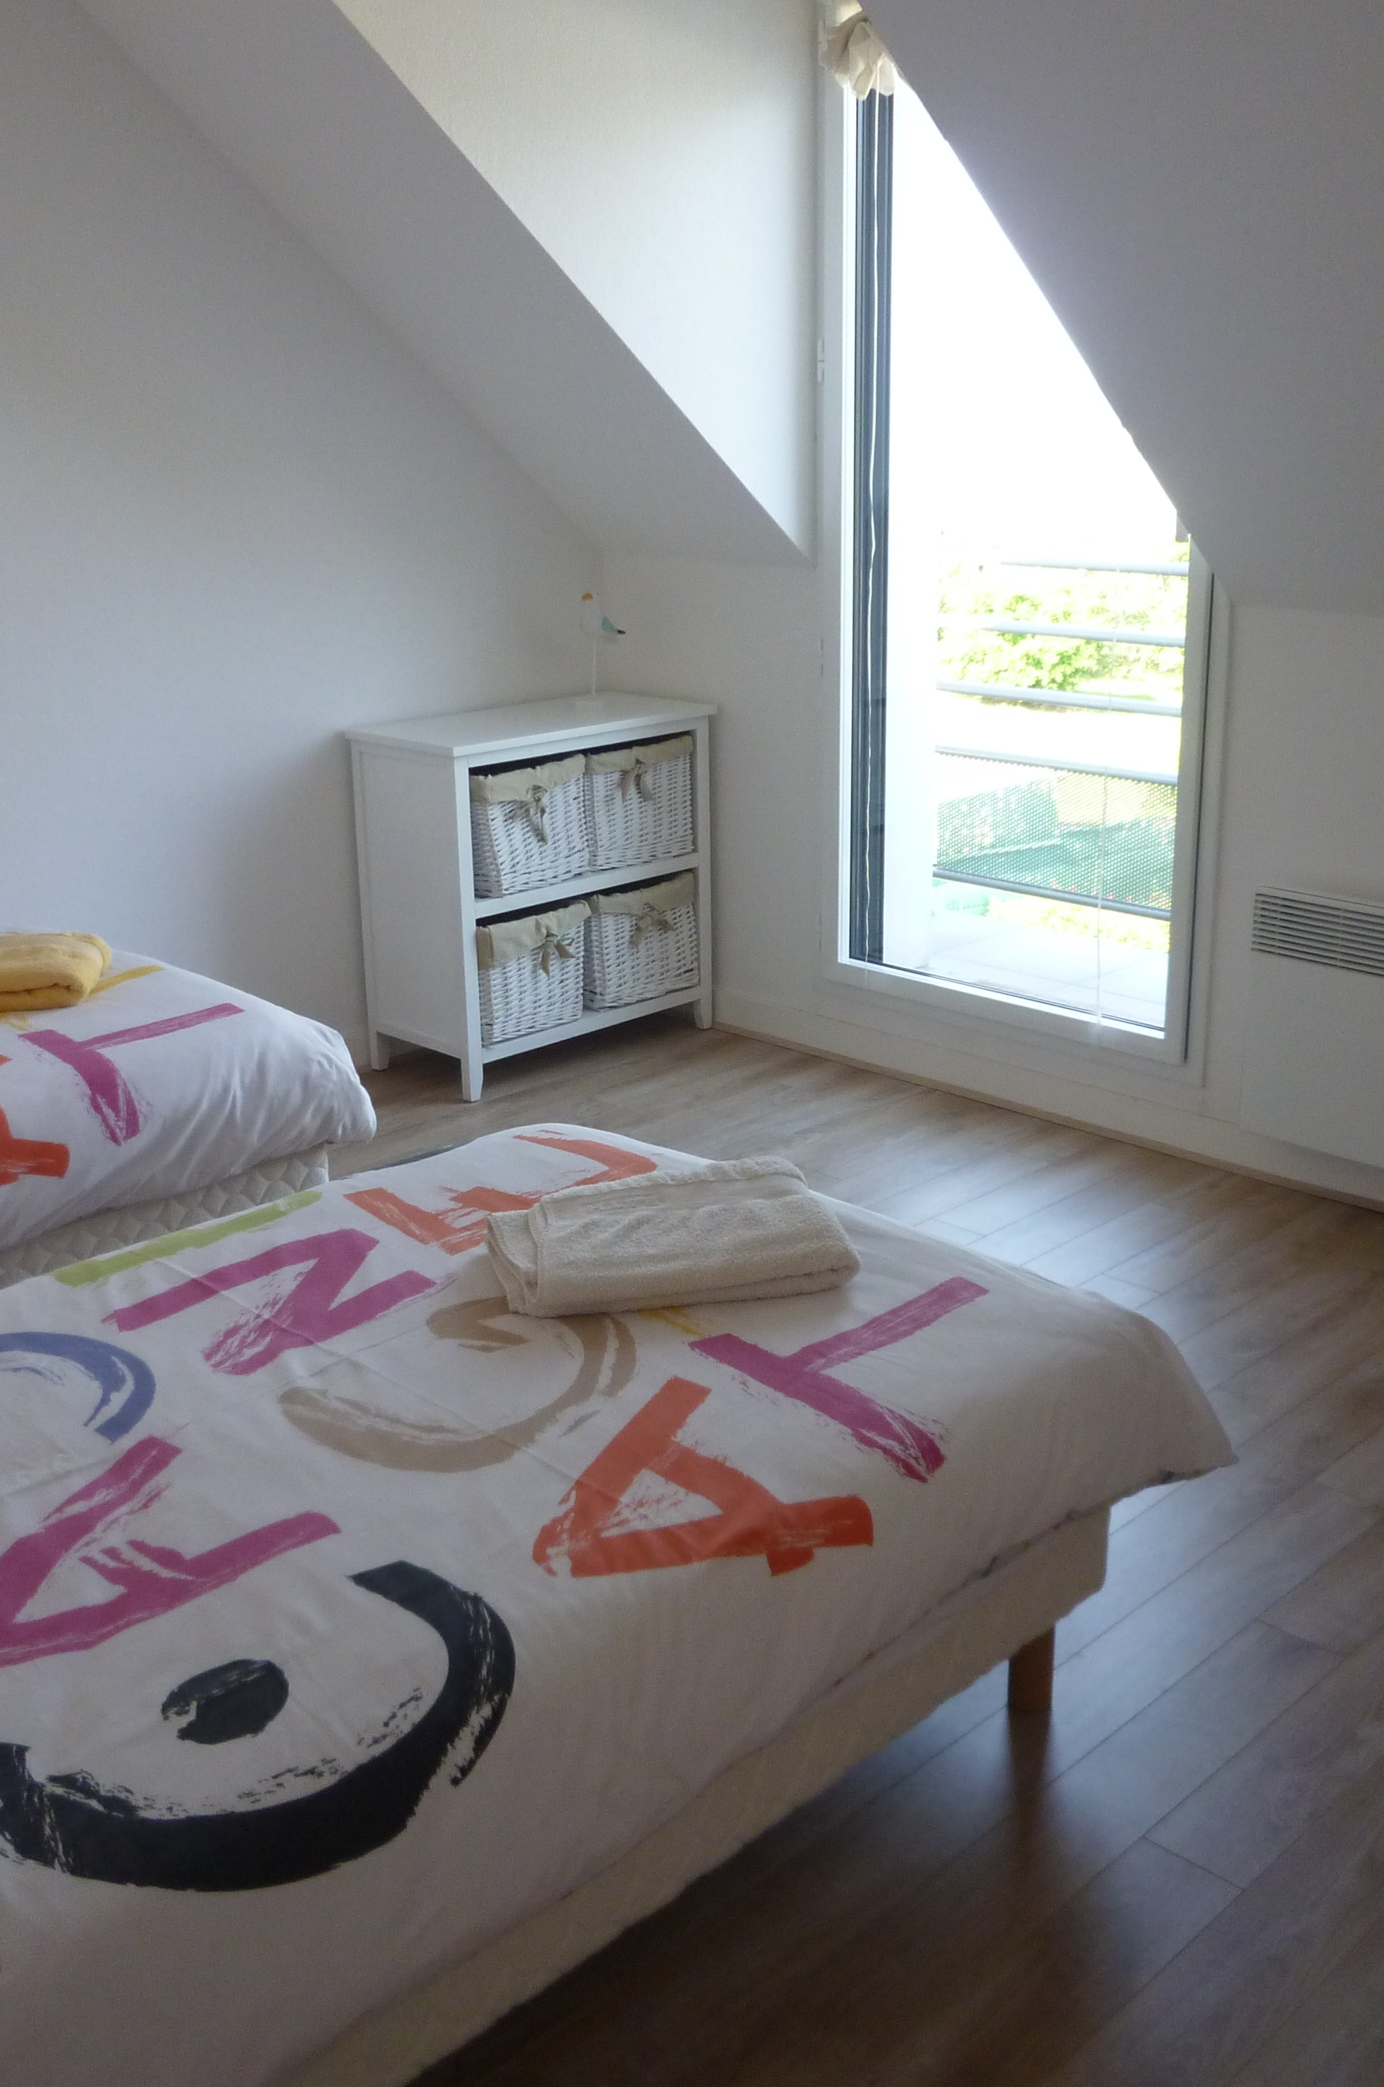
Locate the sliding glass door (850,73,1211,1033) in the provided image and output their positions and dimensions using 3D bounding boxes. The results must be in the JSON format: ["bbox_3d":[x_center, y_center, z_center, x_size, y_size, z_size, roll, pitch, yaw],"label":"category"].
[{"bbox_3d":[0.613,-0.978,3.740,0.877,1.960,0.081,16,24,42],"label":"sliding glass door"}]

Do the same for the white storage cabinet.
[{"bbox_3d":[-0.323,-0.338,4.372,0.358,0.737,0.736,16,24,42],"label":"white storage cabinet"}]

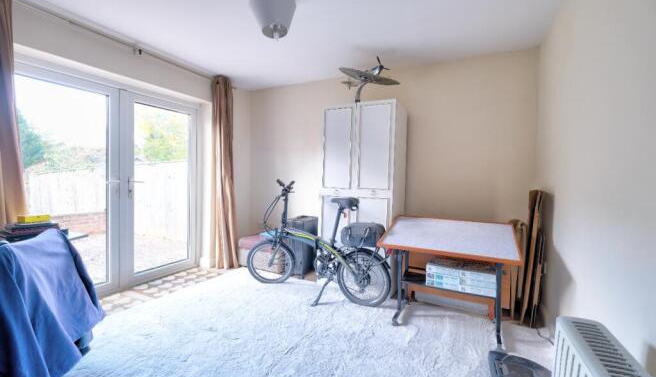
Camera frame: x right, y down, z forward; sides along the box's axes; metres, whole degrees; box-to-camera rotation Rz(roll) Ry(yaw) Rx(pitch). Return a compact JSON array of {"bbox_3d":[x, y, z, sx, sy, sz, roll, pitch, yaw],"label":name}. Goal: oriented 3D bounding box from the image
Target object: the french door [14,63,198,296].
[{"bbox_3d":[-2.026,0.025,2.641,0.090,1.970,1.740,2,2,27],"label":"french door"}]

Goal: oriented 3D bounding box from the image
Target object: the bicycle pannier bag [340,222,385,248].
[{"bbox_3d":[0.307,0.407,2.447,0.330,0.205,0.190,2,2,27],"label":"bicycle pannier bag"}]

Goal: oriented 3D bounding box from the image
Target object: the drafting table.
[{"bbox_3d":[0.941,0.689,2.204,0.930,0.810,0.660,2,2,27],"label":"drafting table"}]

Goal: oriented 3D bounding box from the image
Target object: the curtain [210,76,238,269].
[{"bbox_3d":[-1.266,-0.172,3.344,0.180,2.340,0.330,2,2,27],"label":"curtain"}]

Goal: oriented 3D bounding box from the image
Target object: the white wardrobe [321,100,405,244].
[{"bbox_3d":[0.381,0.102,2.982,0.785,1.900,0.490,2,2,27],"label":"white wardrobe"}]

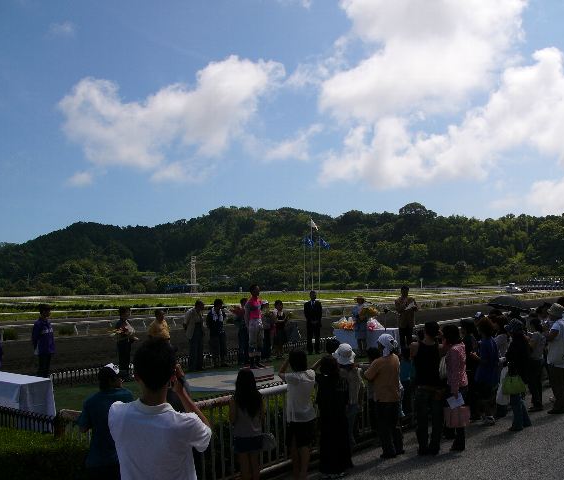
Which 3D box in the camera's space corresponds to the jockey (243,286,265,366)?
[{"bbox_3d":[-0.565,1.715,13.200,0.480,1.650,0.340,3,-4,-41],"label":"jockey"}]

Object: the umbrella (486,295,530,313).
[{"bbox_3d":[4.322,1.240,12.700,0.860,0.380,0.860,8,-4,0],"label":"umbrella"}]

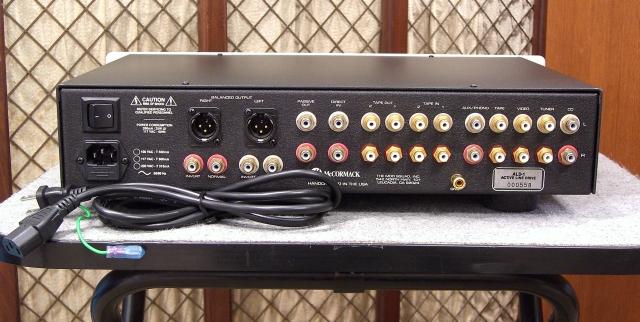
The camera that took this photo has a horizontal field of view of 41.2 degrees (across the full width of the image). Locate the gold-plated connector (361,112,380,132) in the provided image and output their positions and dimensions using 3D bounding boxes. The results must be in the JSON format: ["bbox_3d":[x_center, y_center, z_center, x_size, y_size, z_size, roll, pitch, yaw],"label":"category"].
[{"bbox_3d":[0.040,-0.030,0.671,0.015,0.015,0.013,0,13,-1],"label":"gold-plated connector"}]

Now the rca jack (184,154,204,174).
[{"bbox_3d":[-0.101,0.003,0.676,0.016,0.016,0.011,0,12,-1],"label":"rca jack"}]

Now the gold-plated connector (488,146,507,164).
[{"bbox_3d":[0.143,-0.004,0.678,0.015,0.015,0.013,0,13,-1],"label":"gold-plated connector"}]

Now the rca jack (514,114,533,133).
[{"bbox_3d":[0.163,-0.029,0.677,0.015,0.015,0.012,1,12,0],"label":"rca jack"}]

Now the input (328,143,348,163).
[{"bbox_3d":[0.015,-0.005,0.682,0.016,0.016,0.011,1,12,0],"label":"input"}]

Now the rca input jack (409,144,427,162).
[{"bbox_3d":[0.079,-0.004,0.682,0.015,0.015,0.012,1,12,0],"label":"rca input jack"}]

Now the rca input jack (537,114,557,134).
[{"bbox_3d":[0.181,-0.029,0.673,0.015,0.015,0.013,0,13,-1],"label":"rca input jack"}]

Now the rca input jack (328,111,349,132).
[{"bbox_3d":[0.015,-0.030,0.672,0.016,0.016,0.011,0,13,-1],"label":"rca input jack"}]

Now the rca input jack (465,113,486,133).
[{"bbox_3d":[0.123,-0.029,0.671,0.016,0.016,0.011,0,12,-1],"label":"rca input jack"}]

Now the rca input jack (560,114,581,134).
[{"bbox_3d":[0.201,-0.029,0.678,0.016,0.016,0.011,1,12,0],"label":"rca input jack"}]

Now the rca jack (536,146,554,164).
[{"bbox_3d":[0.180,-0.004,0.676,0.015,0.015,0.013,0,12,-1],"label":"rca jack"}]

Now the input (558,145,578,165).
[{"bbox_3d":[0.199,-0.004,0.679,0.016,0.016,0.011,0,13,-1],"label":"input"}]

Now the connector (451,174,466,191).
[{"bbox_3d":[0.111,0.016,0.679,0.010,0.010,0.015,0,12,-1],"label":"connector"}]

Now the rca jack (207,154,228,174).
[{"bbox_3d":[-0.083,0.004,0.679,0.016,0.016,0.011,0,13,-1],"label":"rca jack"}]

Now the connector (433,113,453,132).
[{"bbox_3d":[0.099,-0.029,0.677,0.015,0.015,0.012,1,12,0],"label":"connector"}]

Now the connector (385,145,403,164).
[{"bbox_3d":[0.060,-0.005,0.679,0.015,0.015,0.013,0,12,-1],"label":"connector"}]

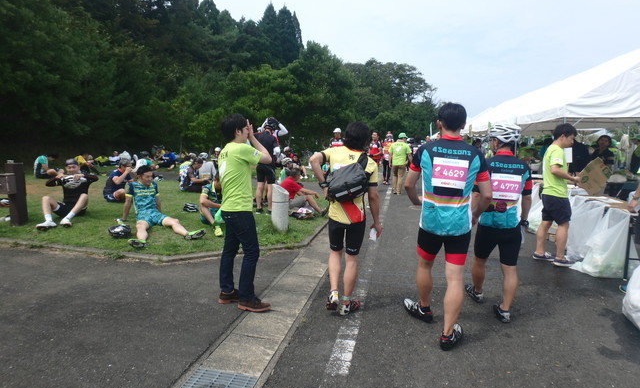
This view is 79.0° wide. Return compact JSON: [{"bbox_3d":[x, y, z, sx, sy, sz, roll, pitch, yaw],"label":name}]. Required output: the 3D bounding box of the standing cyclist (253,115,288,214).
[{"bbox_3d":[-0.953,-0.543,7.400,0.580,1.770,0.450,0,7,-5],"label":"standing cyclist"}]

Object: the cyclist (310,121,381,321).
[{"bbox_3d":[0.229,0.210,3.357,0.600,1.660,0.500,1,8,9],"label":"cyclist"}]

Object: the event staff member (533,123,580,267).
[{"bbox_3d":[2.876,0.009,4.722,0.550,1.700,0.480,1,8,10],"label":"event staff member"}]

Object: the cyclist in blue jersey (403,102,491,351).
[{"bbox_3d":[0.979,0.200,3.053,0.660,1.760,0.700,2,8,12],"label":"cyclist in blue jersey"}]

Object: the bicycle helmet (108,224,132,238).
[{"bbox_3d":[-2.646,0.497,5.150,0.290,0.170,0.210,4,8,25],"label":"bicycle helmet"}]

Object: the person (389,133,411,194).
[{"bbox_3d":[2.266,-0.864,11.000,0.580,1.730,0.380,2,7,10],"label":"person"}]

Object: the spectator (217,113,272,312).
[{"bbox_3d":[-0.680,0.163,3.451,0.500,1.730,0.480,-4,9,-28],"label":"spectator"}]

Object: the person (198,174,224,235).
[{"bbox_3d":[-1.533,0.118,5.750,0.580,0.850,0.800,-1,7,-15],"label":"person"}]

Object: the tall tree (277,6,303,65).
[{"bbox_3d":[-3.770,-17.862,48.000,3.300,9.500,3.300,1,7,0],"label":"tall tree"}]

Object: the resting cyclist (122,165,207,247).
[{"bbox_3d":[-2.243,0.098,5.460,0.950,0.870,1.030,-5,9,-35],"label":"resting cyclist"}]

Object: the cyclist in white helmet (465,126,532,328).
[{"bbox_3d":[1.581,0.207,3.420,0.540,1.690,0.500,1,7,5],"label":"cyclist in white helmet"}]

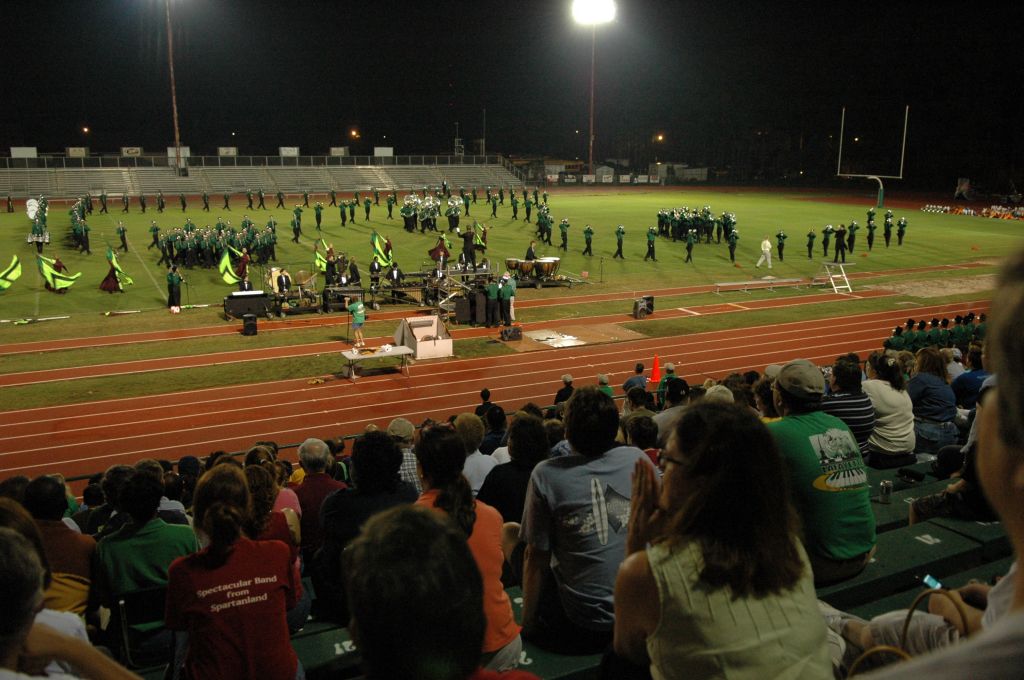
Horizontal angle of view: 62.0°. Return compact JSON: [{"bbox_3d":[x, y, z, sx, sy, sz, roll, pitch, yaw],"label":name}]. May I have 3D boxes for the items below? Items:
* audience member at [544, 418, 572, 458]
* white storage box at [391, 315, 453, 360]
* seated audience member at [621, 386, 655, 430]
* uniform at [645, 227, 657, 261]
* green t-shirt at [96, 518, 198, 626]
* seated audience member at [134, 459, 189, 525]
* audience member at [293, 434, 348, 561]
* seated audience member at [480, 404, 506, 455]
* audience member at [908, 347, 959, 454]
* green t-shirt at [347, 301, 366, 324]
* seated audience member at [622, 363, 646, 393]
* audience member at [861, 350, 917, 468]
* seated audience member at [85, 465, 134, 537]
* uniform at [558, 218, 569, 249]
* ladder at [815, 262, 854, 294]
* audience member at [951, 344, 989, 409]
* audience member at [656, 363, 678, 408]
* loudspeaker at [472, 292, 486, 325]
[{"bbox_3d":[0.282,1.166,7.144,0.450,1.137,0.720,-6,15,-25],"label":"audience member"},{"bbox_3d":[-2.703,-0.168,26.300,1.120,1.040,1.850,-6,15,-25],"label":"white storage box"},{"bbox_3d":[1.156,1.052,8.700,0.470,1.290,0.720,-6,14,-26],"label":"seated audience member"},{"bbox_3d":[7.362,-5.078,45.105,0.550,1.750,0.500,-6,14,-24],"label":"uniform"},{"bbox_3d":[-1.542,0.982,3.615,0.470,0.550,0.310,-6,14,-24],"label":"green t-shirt"},{"bbox_3d":[-2.410,1.377,5.857,0.470,1.270,0.750,-6,14,-24],"label":"seated audience member"},{"bbox_3d":[-1.228,1.166,5.299,0.480,1.280,0.720,-6,14,-26],"label":"audience member"},{"bbox_3d":[-0.245,1.274,9.034,0.470,1.270,0.750,-6,14,-24],"label":"seated audience member"},{"bbox_3d":[3.209,0.622,6.923,0.500,1.240,0.740,-3,13,-14],"label":"audience member"},{"bbox_3d":[-4.848,-0.853,26.663,0.500,0.660,0.360,-6,14,-24],"label":"green t-shirt"},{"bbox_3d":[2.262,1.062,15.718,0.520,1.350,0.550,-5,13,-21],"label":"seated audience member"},{"bbox_3d":[2.811,0.678,6.899,0.480,1.280,0.720,-6,14,-26],"label":"audience member"},{"bbox_3d":[-2.284,1.314,5.090,0.500,1.287,0.750,-6,15,-25],"label":"seated audience member"},{"bbox_3d":[3.197,-6.233,51.114,0.620,1.800,0.700,-6,15,-25],"label":"uniform"},{"bbox_3d":[14.834,-2.943,39.244,1.200,1.170,2.100,-3,14,-15],"label":"ladder"},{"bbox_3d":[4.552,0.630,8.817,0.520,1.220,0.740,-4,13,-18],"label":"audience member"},{"bbox_3d":[3.536,1.362,19.481,0.520,1.730,0.380,-6,15,-25],"label":"audience member"},{"bbox_3d":[-1.106,-1.083,28.565,0.480,1.030,0.480,-3,13,-14],"label":"loudspeaker"}]

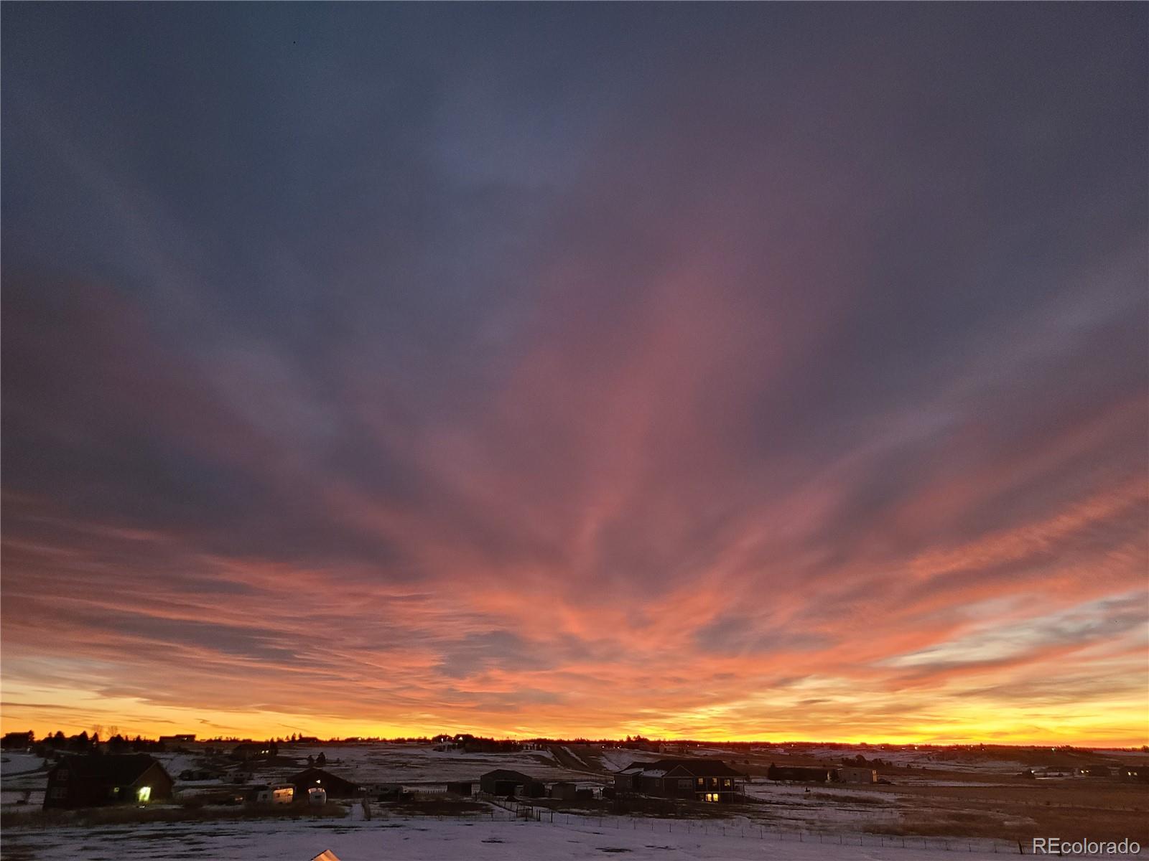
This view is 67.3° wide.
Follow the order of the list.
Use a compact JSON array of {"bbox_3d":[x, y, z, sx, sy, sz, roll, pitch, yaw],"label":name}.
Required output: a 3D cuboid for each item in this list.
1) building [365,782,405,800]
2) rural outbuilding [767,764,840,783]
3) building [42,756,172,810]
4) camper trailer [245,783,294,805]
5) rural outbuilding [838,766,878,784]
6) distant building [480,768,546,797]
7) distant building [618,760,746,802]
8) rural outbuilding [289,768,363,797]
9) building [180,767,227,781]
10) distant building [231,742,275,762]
[{"bbox_3d":[-34.890,66.640,159.060,6.700,2.700,3.200,4,-20,-11],"label":"building"},{"bbox_3d":[60.650,91.560,229.620,16.870,3.500,8.000,-9,-22,22],"label":"rural outbuilding"},{"bbox_3d":[-79.050,59.380,146.510,15.420,7.890,13.000,17,-26,-39],"label":"building"},{"bbox_3d":[-50.854,61.212,145.000,6.929,3.174,2.500,0,-20,0],"label":"camper trailer"},{"bbox_3d":[73.930,90.040,225.250,8.960,3.850,6.000,-8,-21,21],"label":"rural outbuilding"},{"bbox_3d":[-12.430,70.340,172.430,10.880,4.580,9.000,7,-21,-19],"label":"distant building"},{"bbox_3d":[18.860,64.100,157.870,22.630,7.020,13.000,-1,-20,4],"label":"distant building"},{"bbox_3d":[-47.320,66.920,164.150,12.210,4.910,12.000,4,-20,-11],"label":"rural outbuilding"},{"bbox_3d":[-91.700,85.090,212.970,9.040,2.720,7.000,3,-20,-9],"label":"building"},{"bbox_3d":[-140.180,140.820,377.590,16.890,6.680,12.000,5,-21,-14],"label":"distant building"}]

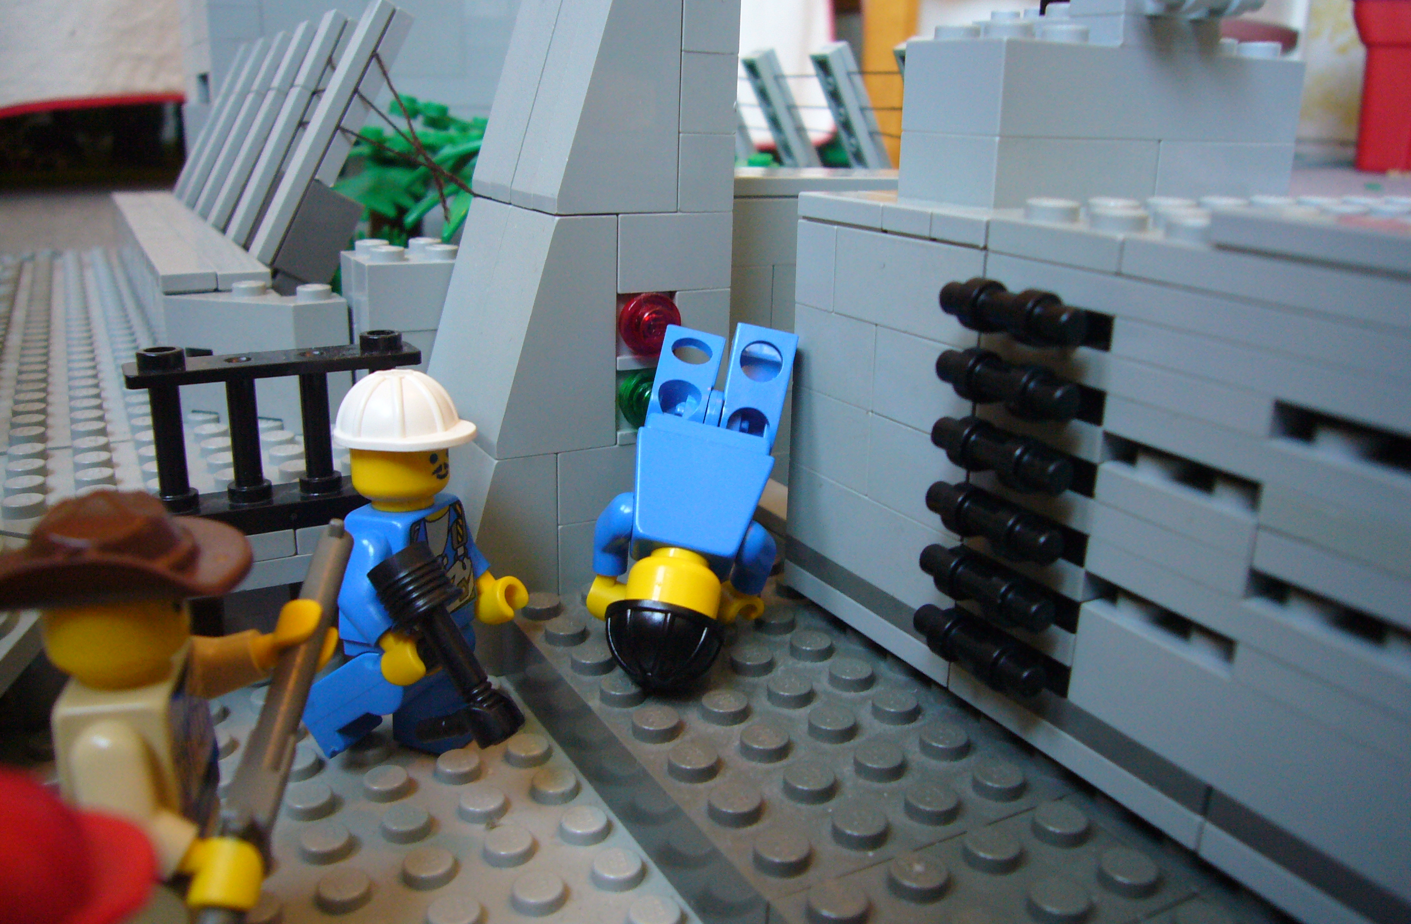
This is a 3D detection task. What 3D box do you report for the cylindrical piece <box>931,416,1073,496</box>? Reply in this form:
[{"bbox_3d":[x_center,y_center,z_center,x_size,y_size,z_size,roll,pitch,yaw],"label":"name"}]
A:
[{"bbox_3d":[0.026,-0.001,0.104,0.005,0.005,0.016,-8,19,-28],"label":"cylindrical piece"}]

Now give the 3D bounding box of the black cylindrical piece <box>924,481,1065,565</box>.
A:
[{"bbox_3d":[0.026,0.005,0.105,0.005,0.005,0.016,-8,19,-28],"label":"black cylindrical piece"}]

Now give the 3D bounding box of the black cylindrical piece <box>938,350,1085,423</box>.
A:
[{"bbox_3d":[0.026,-0.007,0.101,0.005,0.005,0.015,-8,19,-27],"label":"black cylindrical piece"}]

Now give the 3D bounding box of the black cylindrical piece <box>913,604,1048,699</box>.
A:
[{"bbox_3d":[0.026,0.018,0.108,0.005,0.005,0.015,-8,19,-27],"label":"black cylindrical piece"}]

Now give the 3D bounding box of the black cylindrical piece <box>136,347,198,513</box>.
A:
[{"bbox_3d":[-0.060,-0.003,0.128,0.005,0.019,0.005,-8,19,-27],"label":"black cylindrical piece"}]

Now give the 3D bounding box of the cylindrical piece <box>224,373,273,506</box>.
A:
[{"bbox_3d":[-0.053,-0.002,0.132,0.005,0.015,0.005,-8,19,-27],"label":"cylindrical piece"}]

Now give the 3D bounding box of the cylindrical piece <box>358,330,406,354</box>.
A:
[{"bbox_3d":[-0.039,-0.014,0.136,0.005,0.002,0.005,-8,19,-28],"label":"cylindrical piece"}]

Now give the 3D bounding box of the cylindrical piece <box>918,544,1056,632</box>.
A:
[{"bbox_3d":[0.026,0.012,0.107,0.005,0.005,0.016,-8,19,-28],"label":"cylindrical piece"}]

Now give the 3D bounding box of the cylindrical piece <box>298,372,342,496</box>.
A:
[{"bbox_3d":[-0.046,-0.004,0.136,0.005,0.014,0.005,-8,19,-28],"label":"cylindrical piece"}]

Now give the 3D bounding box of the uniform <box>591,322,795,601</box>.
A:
[{"bbox_3d":[0.000,-0.001,0.136,0.021,0.033,0.017,12,-21,-1],"label":"uniform"}]

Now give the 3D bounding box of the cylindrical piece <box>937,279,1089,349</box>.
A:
[{"bbox_3d":[0.026,-0.013,0.099,0.005,0.005,0.015,-8,19,-27],"label":"cylindrical piece"}]

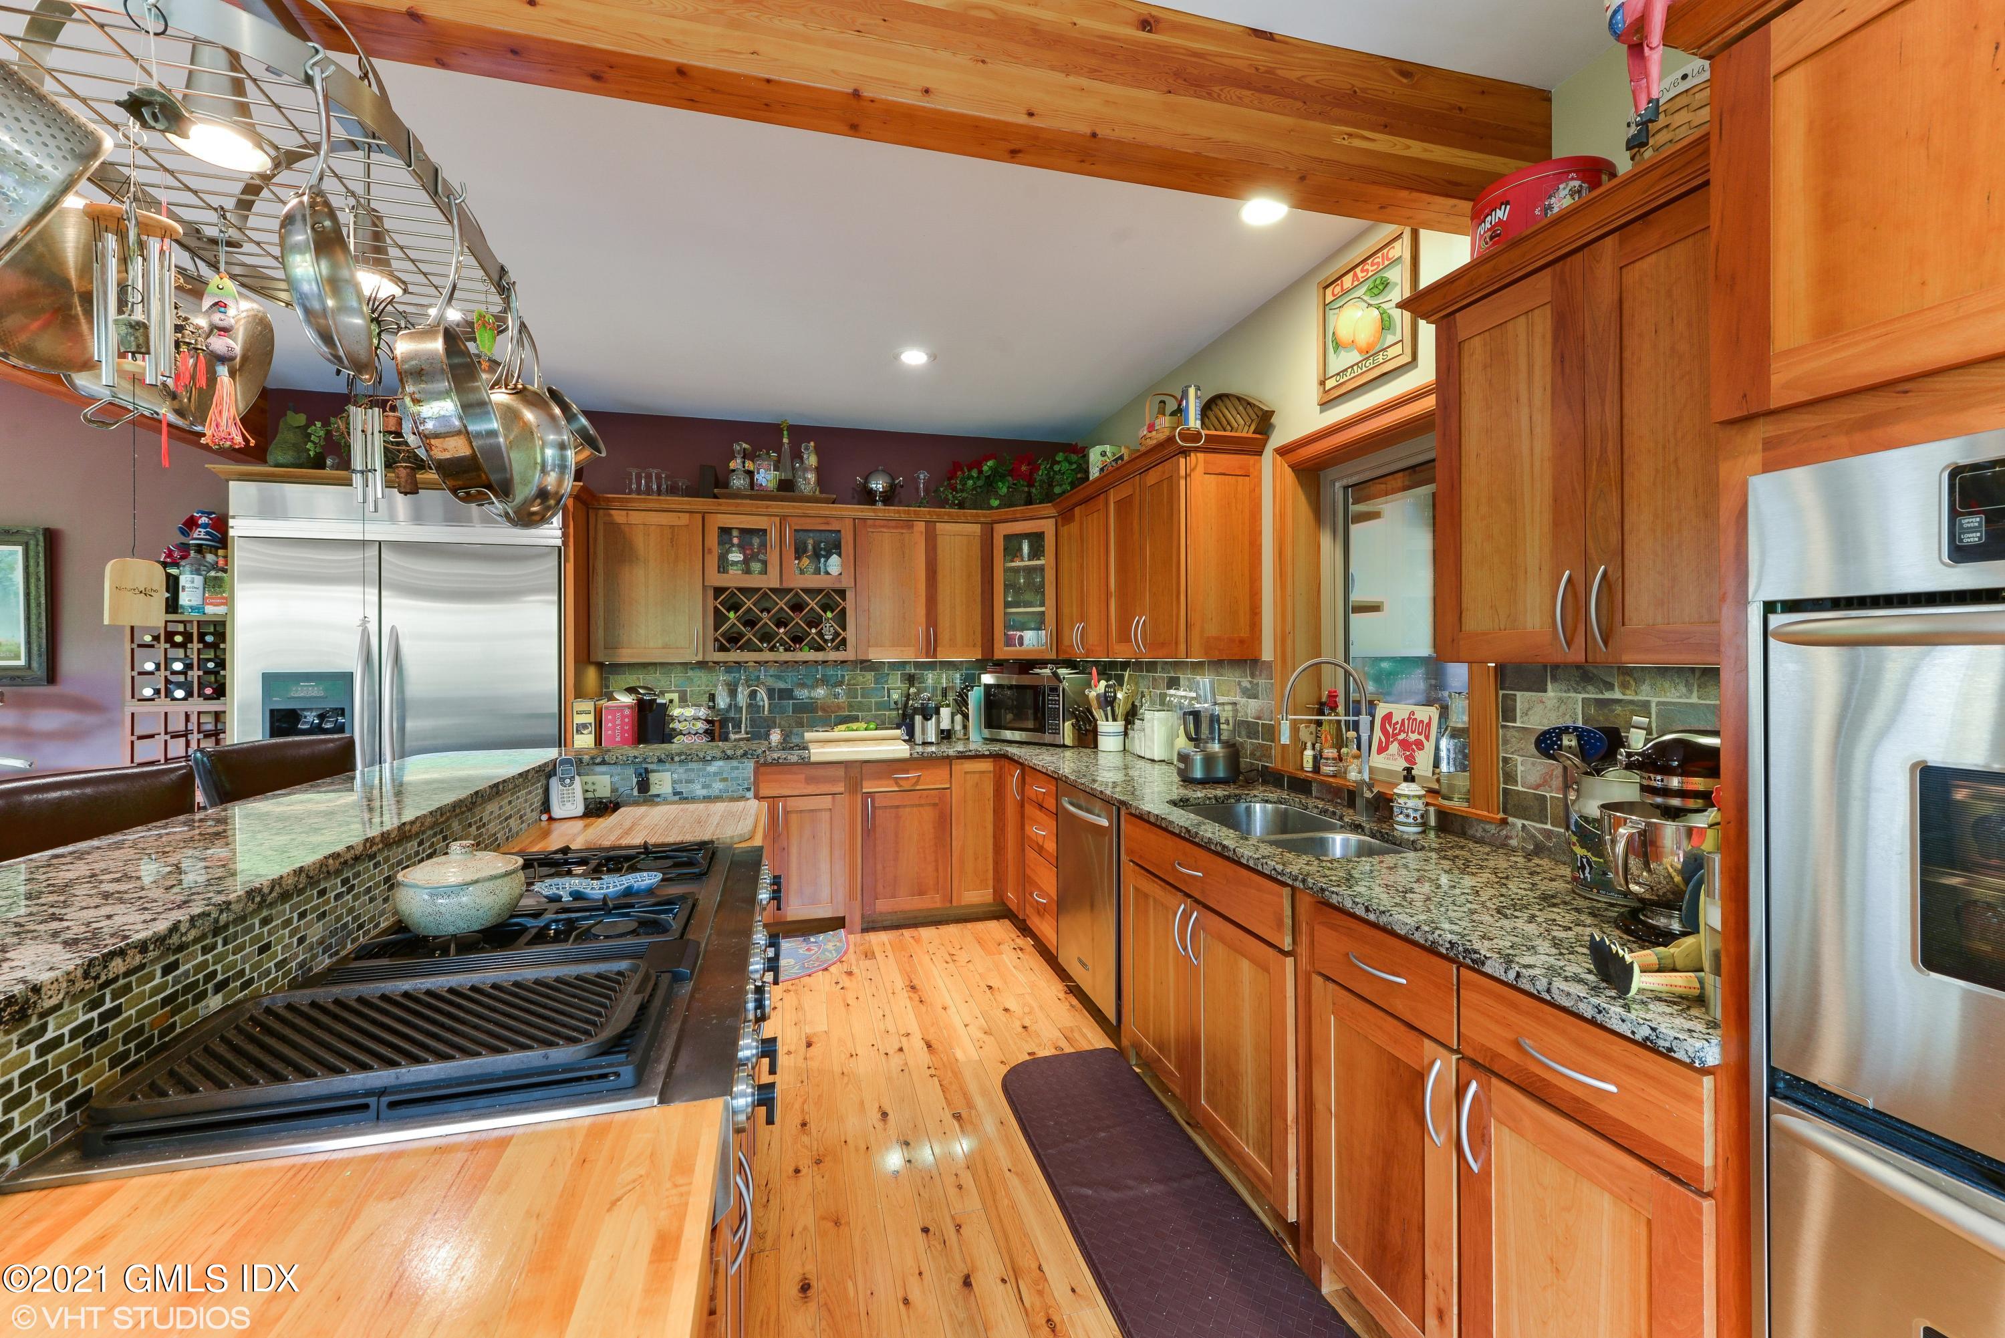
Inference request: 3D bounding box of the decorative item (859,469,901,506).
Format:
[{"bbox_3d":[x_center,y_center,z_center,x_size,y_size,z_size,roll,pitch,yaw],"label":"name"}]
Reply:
[{"bbox_3d":[-0.662,-0.961,4.217,0.240,0.245,0.170,-1,1,-15],"label":"decorative item"}]

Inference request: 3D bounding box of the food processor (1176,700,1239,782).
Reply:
[{"bbox_3d":[0.732,0.243,2.797,0.215,0.310,0.175,0,1,1],"label":"food processor"}]

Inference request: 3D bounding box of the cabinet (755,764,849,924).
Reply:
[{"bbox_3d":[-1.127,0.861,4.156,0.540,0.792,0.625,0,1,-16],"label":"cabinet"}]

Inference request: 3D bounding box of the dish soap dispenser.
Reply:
[{"bbox_3d":[1.019,0.324,1.947,0.080,0.163,0.080,-1,1,-21],"label":"dish soap dispenser"}]

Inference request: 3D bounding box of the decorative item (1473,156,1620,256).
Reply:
[{"bbox_3d":[1.118,-0.895,1.625,0.246,0.182,0.246,-1,1,-40],"label":"decorative item"}]

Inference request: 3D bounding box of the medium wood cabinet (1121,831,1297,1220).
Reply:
[{"bbox_3d":[0.834,0.881,2.309,0.620,0.792,0.935,0,1,-16],"label":"medium wood cabinet"}]

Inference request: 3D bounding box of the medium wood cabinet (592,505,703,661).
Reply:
[{"bbox_3d":[-1.781,-0.410,3.982,0.510,0.745,0.315,-1,1,-15],"label":"medium wood cabinet"}]

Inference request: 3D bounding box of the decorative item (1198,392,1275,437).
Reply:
[{"bbox_3d":[0.879,-0.953,3.003,0.099,0.236,0.404,0,1,-16],"label":"decorative item"}]

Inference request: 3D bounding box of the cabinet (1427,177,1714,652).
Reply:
[{"bbox_3d":[1.223,-0.397,1.461,0.319,0.770,0.704,0,1,-16],"label":"cabinet"}]

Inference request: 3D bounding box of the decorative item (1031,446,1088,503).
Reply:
[{"bbox_3d":[0.317,-1.050,4.361,0.315,0.394,0.295,0,1,29],"label":"decorative item"}]

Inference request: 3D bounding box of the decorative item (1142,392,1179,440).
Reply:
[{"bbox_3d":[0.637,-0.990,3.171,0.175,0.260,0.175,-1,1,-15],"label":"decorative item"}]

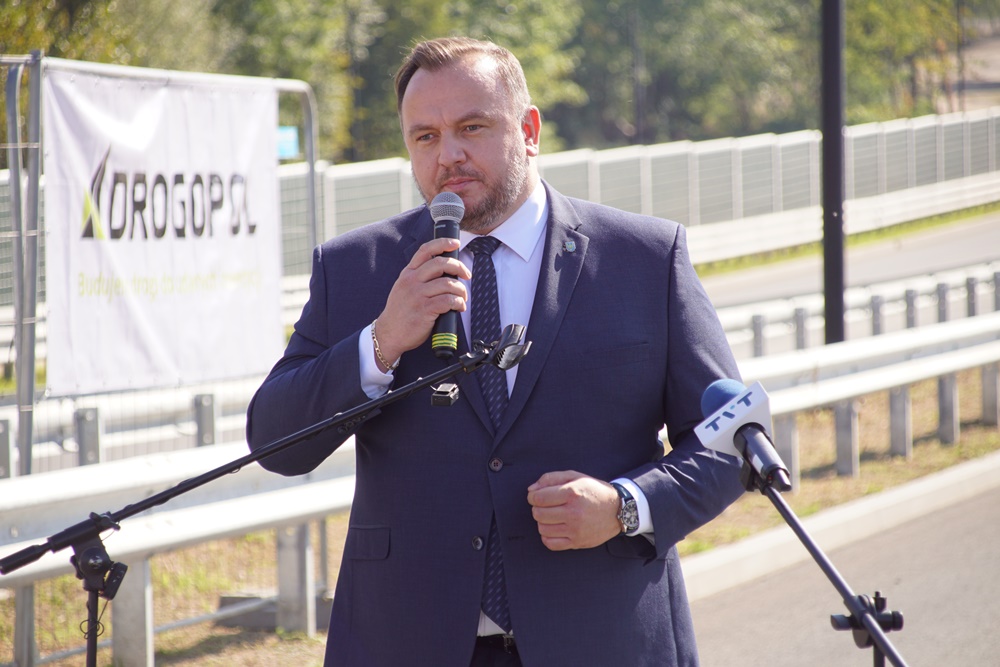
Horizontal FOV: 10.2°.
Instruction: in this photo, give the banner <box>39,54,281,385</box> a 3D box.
[{"bbox_3d":[-1.090,-0.337,18.660,0.050,1.020,2.900,0,1,12],"label":"banner"}]

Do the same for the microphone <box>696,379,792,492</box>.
[{"bbox_3d":[0.345,0.155,7.657,0.110,0.093,0.262,-36,35,6],"label":"microphone"}]

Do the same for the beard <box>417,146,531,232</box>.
[{"bbox_3d":[-0.049,-0.197,7.720,0.152,0.108,0.115,-7,6,24],"label":"beard"}]

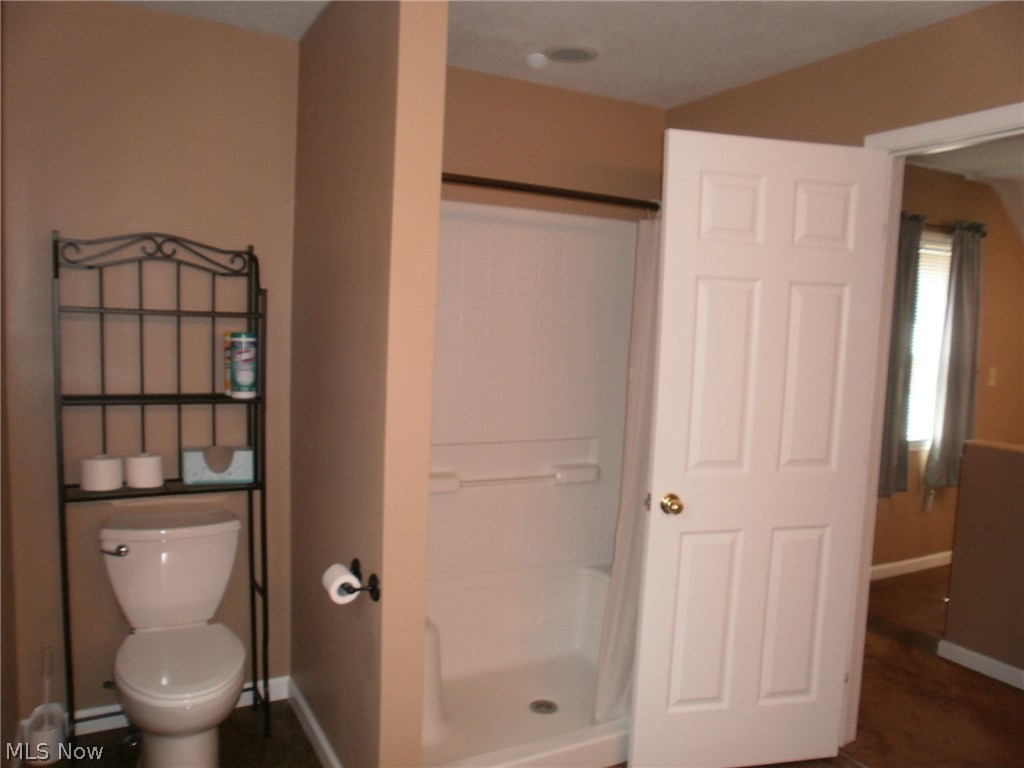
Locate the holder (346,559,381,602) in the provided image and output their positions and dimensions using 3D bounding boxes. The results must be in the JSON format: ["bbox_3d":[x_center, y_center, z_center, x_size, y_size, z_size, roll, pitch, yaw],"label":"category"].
[{"bbox_3d":[-0.432,0.530,2.065,0.080,0.070,0.230,-1,7,-28],"label":"holder"}]

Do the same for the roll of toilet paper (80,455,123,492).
[{"bbox_3d":[-1.298,0.278,2.433,0.112,0.100,0.112,-1,7,-28],"label":"roll of toilet paper"}]

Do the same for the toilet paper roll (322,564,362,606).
[{"bbox_3d":[-0.456,0.535,2.053,0.080,0.080,0.100,-1,7,-28],"label":"toilet paper roll"}]

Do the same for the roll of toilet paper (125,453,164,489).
[{"bbox_3d":[-1.188,0.277,2.489,0.107,0.100,0.107,-1,7,-28],"label":"roll of toilet paper"}]

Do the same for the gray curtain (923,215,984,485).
[{"bbox_3d":[2.592,-0.156,4.487,0.400,1.530,0.090,-1,7,-28],"label":"gray curtain"}]

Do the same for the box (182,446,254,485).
[{"bbox_3d":[-0.984,0.270,2.589,0.215,0.108,0.115,0,6,-22],"label":"box"}]

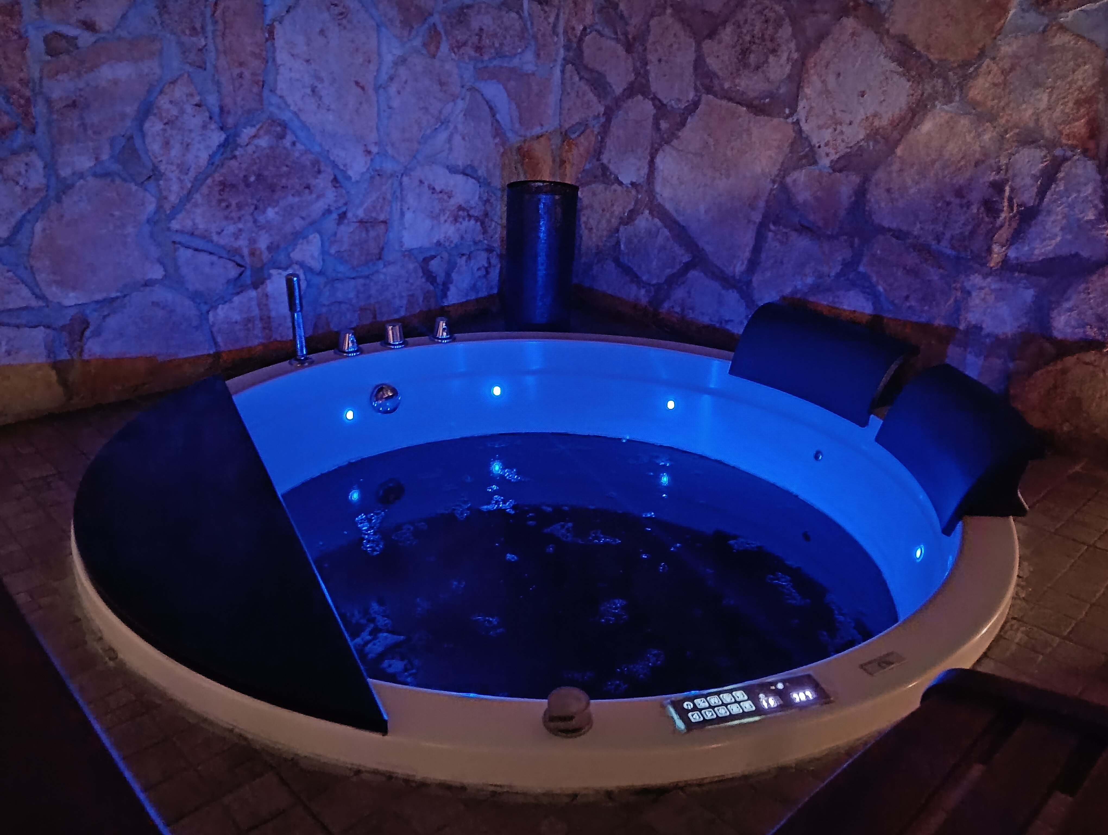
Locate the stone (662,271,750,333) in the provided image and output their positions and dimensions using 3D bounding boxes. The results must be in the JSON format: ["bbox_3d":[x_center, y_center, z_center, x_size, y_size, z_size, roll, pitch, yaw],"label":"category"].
[{"bbox_3d":[0.475,-0.360,2.623,0.080,0.166,0.319,-19,29,-41],"label":"stone"}]

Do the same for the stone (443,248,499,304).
[{"bbox_3d":[-0.297,-0.479,2.915,0.090,0.166,0.252,20,28,39],"label":"stone"}]

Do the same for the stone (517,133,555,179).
[{"bbox_3d":[-0.085,-0.874,2.997,0.090,0.204,0.184,20,28,39],"label":"stone"}]

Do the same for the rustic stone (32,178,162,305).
[{"bbox_3d":[-1.113,-0.429,2.093,0.100,0.297,0.293,20,28,39],"label":"rustic stone"}]

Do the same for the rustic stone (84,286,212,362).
[{"bbox_3d":[-1.056,-0.250,2.235,0.100,0.193,0.317,20,28,39],"label":"rustic stone"}]

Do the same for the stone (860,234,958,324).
[{"bbox_3d":[0.923,-0.355,2.210,0.090,0.194,0.272,-18,29,-40],"label":"stone"}]

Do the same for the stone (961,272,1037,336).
[{"bbox_3d":[1.069,-0.287,2.069,0.090,0.148,0.179,-18,29,-40],"label":"stone"}]

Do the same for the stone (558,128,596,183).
[{"bbox_3d":[0.109,-0.910,3.076,0.100,0.226,0.191,-17,28,-39],"label":"stone"}]

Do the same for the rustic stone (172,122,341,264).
[{"bbox_3d":[-0.766,-0.574,2.217,0.475,0.357,0.100,-19,29,-41],"label":"rustic stone"}]

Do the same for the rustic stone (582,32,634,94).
[{"bbox_3d":[0.191,-1.129,2.767,0.090,0.180,0.229,-18,29,-40],"label":"rustic stone"}]

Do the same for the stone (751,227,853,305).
[{"bbox_3d":[0.689,-0.403,2.374,0.080,0.222,0.284,-19,29,-41],"label":"stone"}]

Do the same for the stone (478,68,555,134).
[{"bbox_3d":[-0.138,-0.983,2.698,0.310,0.198,0.080,-19,29,-41],"label":"stone"}]

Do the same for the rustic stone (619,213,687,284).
[{"bbox_3d":[0.336,-0.549,2.811,0.090,0.224,0.292,-18,29,-40],"label":"rustic stone"}]

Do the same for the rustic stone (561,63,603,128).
[{"bbox_3d":[0.123,-1.109,2.988,0.100,0.205,0.216,-17,28,-39],"label":"rustic stone"}]

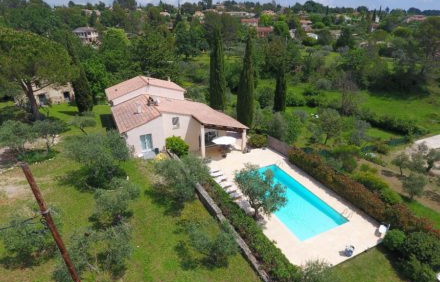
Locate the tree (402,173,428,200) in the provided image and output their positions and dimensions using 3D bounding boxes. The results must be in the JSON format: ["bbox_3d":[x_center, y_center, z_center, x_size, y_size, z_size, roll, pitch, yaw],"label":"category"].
[{"bbox_3d":[19.458,4.568,25.149,2.250,2.800,2.250,-1,26,0],"label":"tree"}]

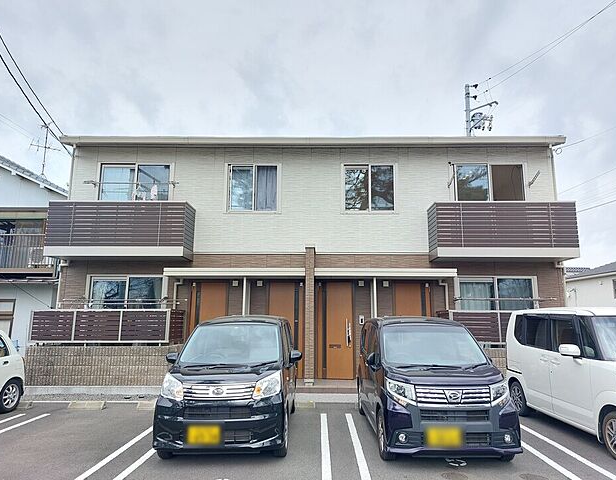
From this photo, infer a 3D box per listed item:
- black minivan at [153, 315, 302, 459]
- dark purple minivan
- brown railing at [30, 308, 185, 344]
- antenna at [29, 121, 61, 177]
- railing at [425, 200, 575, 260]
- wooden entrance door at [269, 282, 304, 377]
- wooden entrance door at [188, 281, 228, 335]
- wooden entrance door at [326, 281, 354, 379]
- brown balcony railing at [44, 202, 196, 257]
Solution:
[{"bbox_3d":[-0.971,1.906,6.341,1.500,1.637,3.410,0,-10,1],"label":"black minivan"},{"bbox_3d":[1.601,1.905,6.247,1.500,1.637,3.410,0,-10,1],"label":"dark purple minivan"},{"bbox_3d":[-4.398,1.916,9.821,3.010,0.726,0.900,0,-10,1],"label":"brown railing"},{"bbox_3d":[-9.052,-3.138,15.300,0.900,1.750,1.050,8,-13,-36],"label":"antenna"},{"bbox_3d":[4.472,-0.167,10.351,3.132,1.256,0.850,0,-10,1],"label":"railing"},{"bbox_3d":[-0.509,2.112,10.437,0.846,2.216,0.080,0,-10,1],"label":"wooden entrance door"},{"bbox_3d":[-2.336,2.112,10.463,0.872,2.210,0.080,0,-10,1],"label":"wooden entrance door"},{"bbox_3d":[0.665,2.115,10.420,0.846,2.224,0.080,0,-10,1],"label":"wooden entrance door"},{"bbox_3d":[-4.344,-0.181,10.478,3.159,1.272,0.850,0,-10,1],"label":"brown balcony railing"}]

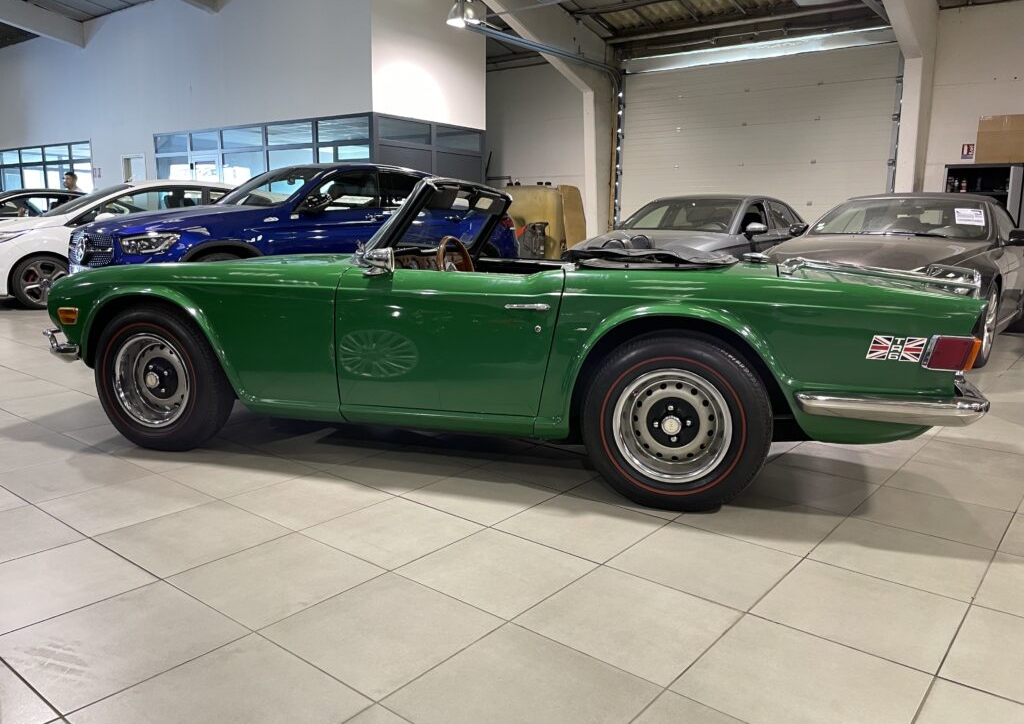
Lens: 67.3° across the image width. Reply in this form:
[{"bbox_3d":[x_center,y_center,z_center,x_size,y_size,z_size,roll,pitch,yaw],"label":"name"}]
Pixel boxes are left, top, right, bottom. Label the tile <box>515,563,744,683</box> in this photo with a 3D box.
[{"bbox_3d":[0.311,0.670,2.008,0.445,0.010,0.445,9,13,38],"label":"tile"}]

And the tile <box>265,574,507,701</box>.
[{"bbox_3d":[-0.322,0.669,1.929,0.447,0.010,0.447,9,13,38],"label":"tile"}]

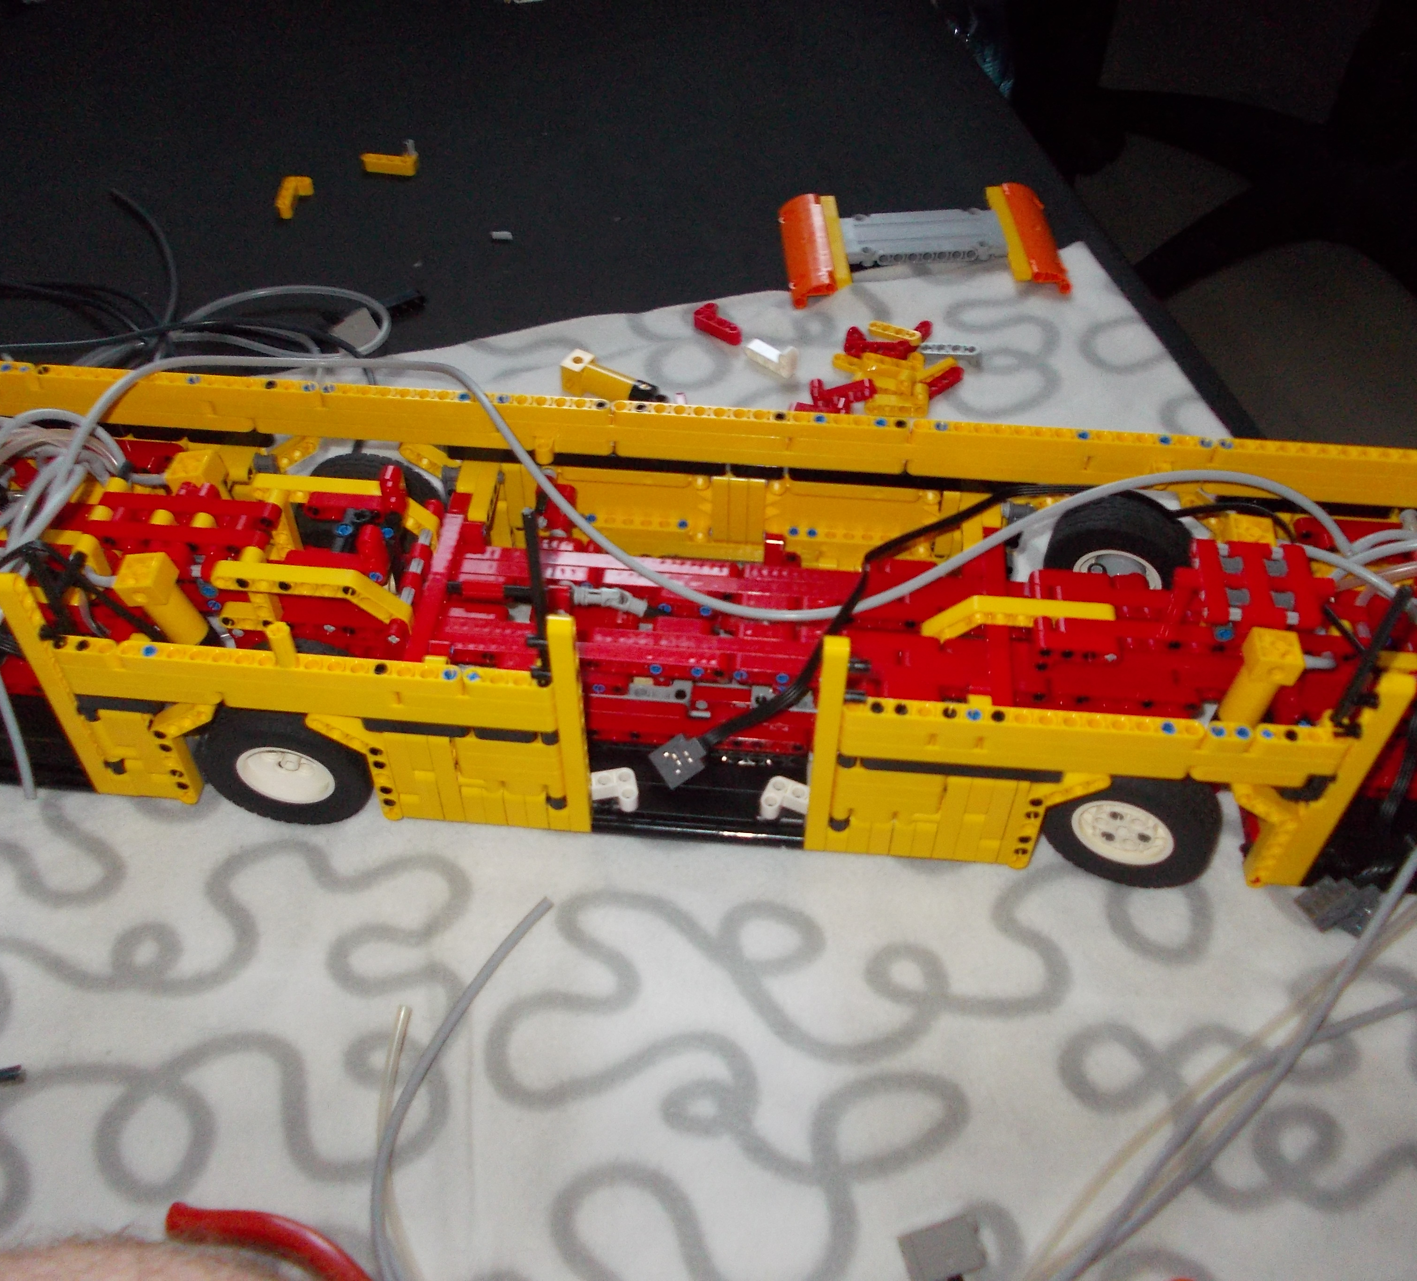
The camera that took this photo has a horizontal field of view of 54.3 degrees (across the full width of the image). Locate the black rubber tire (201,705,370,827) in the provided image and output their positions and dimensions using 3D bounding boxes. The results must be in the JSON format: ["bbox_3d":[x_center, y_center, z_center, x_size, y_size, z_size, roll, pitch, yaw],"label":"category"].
[{"bbox_3d":[-0.160,0.045,0.530,0.065,0.065,0.025,4,50,3],"label":"black rubber tire"}]

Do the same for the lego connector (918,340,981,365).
[{"bbox_3d":[0.127,-0.151,0.730,0.032,0.008,0.008,2,50,1],"label":"lego connector"}]

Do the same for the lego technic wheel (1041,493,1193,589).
[{"bbox_3d":[0.177,-0.031,0.592,0.065,0.065,0.025,19,53,15],"label":"lego technic wheel"}]

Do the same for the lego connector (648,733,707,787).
[{"bbox_3d":[-0.011,0.047,0.540,0.019,0.011,0.016,-33,84,-5],"label":"lego connector"}]

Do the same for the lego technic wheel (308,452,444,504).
[{"bbox_3d":[-0.148,-0.052,0.610,0.065,0.065,0.025,4,50,3],"label":"lego technic wheel"}]

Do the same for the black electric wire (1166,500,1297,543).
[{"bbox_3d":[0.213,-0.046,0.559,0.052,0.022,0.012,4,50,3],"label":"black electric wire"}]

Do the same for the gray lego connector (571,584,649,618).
[{"bbox_3d":[-0.038,-0.015,0.541,0.029,0.009,0.009,10,51,2],"label":"gray lego connector"}]

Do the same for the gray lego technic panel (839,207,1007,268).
[{"bbox_3d":[0.118,-0.224,0.766,0.088,0.009,0.040,-4,48,-2],"label":"gray lego technic panel"}]

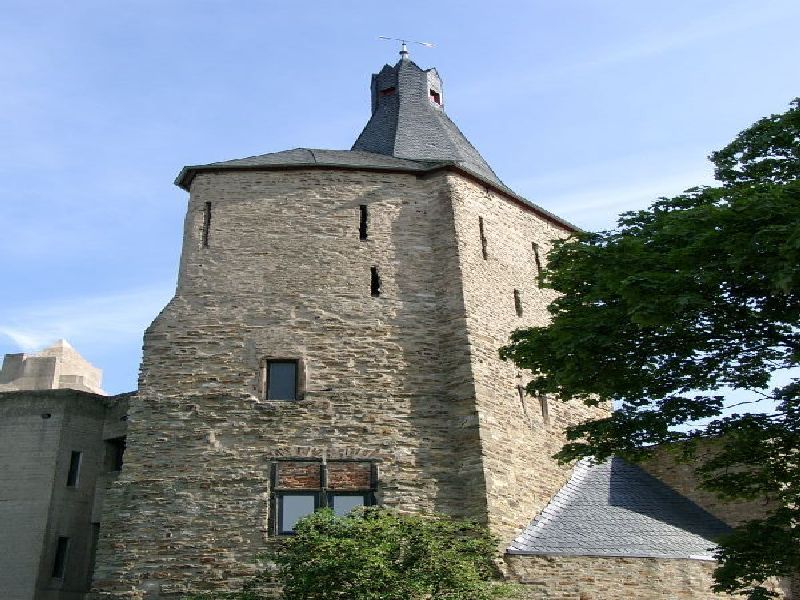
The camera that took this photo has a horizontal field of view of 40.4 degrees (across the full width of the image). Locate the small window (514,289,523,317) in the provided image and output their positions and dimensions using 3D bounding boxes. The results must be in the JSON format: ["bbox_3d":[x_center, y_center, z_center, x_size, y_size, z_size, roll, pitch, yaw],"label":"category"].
[{"bbox_3d":[2.617,0.092,24.319,0.165,0.756,0.150,23,-42,-32],"label":"small window"}]

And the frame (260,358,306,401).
[{"bbox_3d":[-2.355,1.643,21.962,0.902,0.989,0.180,1,-34,-5],"label":"frame"}]

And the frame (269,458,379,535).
[{"bbox_3d":[-1.453,3.766,20.607,1.981,1.509,0.200,1,-34,-5],"label":"frame"}]

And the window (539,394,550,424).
[{"bbox_3d":[3.014,2.357,23.063,0.206,0.665,0.150,23,-42,-32],"label":"window"}]

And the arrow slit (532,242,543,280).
[{"bbox_3d":[3.191,-0.936,25.645,0.214,0.898,0.150,23,-42,-32],"label":"arrow slit"}]

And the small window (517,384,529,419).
[{"bbox_3d":[2.515,2.139,22.722,0.168,0.747,0.150,23,-42,-32],"label":"small window"}]

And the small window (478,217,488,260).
[{"bbox_3d":[1.858,-1.378,24.633,0.136,1.242,0.150,23,-42,-32],"label":"small window"}]

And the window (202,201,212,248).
[{"bbox_3d":[-4.256,-1.618,24.023,0.175,1.319,0.150,-1,-34,-3],"label":"window"}]

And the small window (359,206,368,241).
[{"bbox_3d":[-0.818,-1.697,24.408,0.169,1.001,0.150,1,-34,-5],"label":"small window"}]

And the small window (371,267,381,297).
[{"bbox_3d":[-0.540,-0.358,23.516,0.173,0.768,0.150,1,-34,-5],"label":"small window"}]

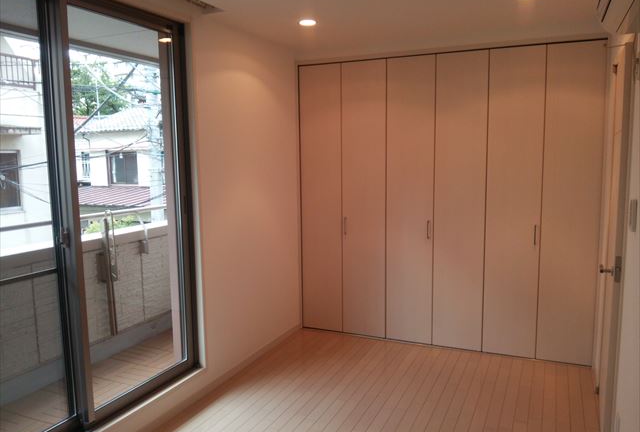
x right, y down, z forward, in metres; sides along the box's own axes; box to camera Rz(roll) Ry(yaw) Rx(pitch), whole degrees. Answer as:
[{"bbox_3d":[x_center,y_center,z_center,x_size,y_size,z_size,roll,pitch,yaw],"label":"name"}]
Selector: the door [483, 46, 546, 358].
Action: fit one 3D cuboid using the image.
[{"bbox_3d":[1.447,-0.079,4.161,0.389,2.300,0.040,2,7,23],"label":"door"}]

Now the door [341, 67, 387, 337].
[{"bbox_3d":[0.373,-0.119,4.613,0.389,2.300,0.040,2,7,23],"label":"door"}]

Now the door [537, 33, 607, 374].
[{"bbox_3d":[1.805,-0.065,4.010,0.389,2.300,0.040,2,7,23],"label":"door"}]

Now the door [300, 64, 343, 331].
[{"bbox_3d":[0.016,-0.132,4.763,0.389,2.300,0.040,2,7,23],"label":"door"}]

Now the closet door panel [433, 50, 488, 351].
[{"bbox_3d":[1.089,-0.092,4.311,0.389,2.300,0.040,2,7,23],"label":"closet door panel"}]

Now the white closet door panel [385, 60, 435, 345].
[{"bbox_3d":[0.732,-0.105,4.462,0.389,2.300,0.040,2,7,23],"label":"white closet door panel"}]

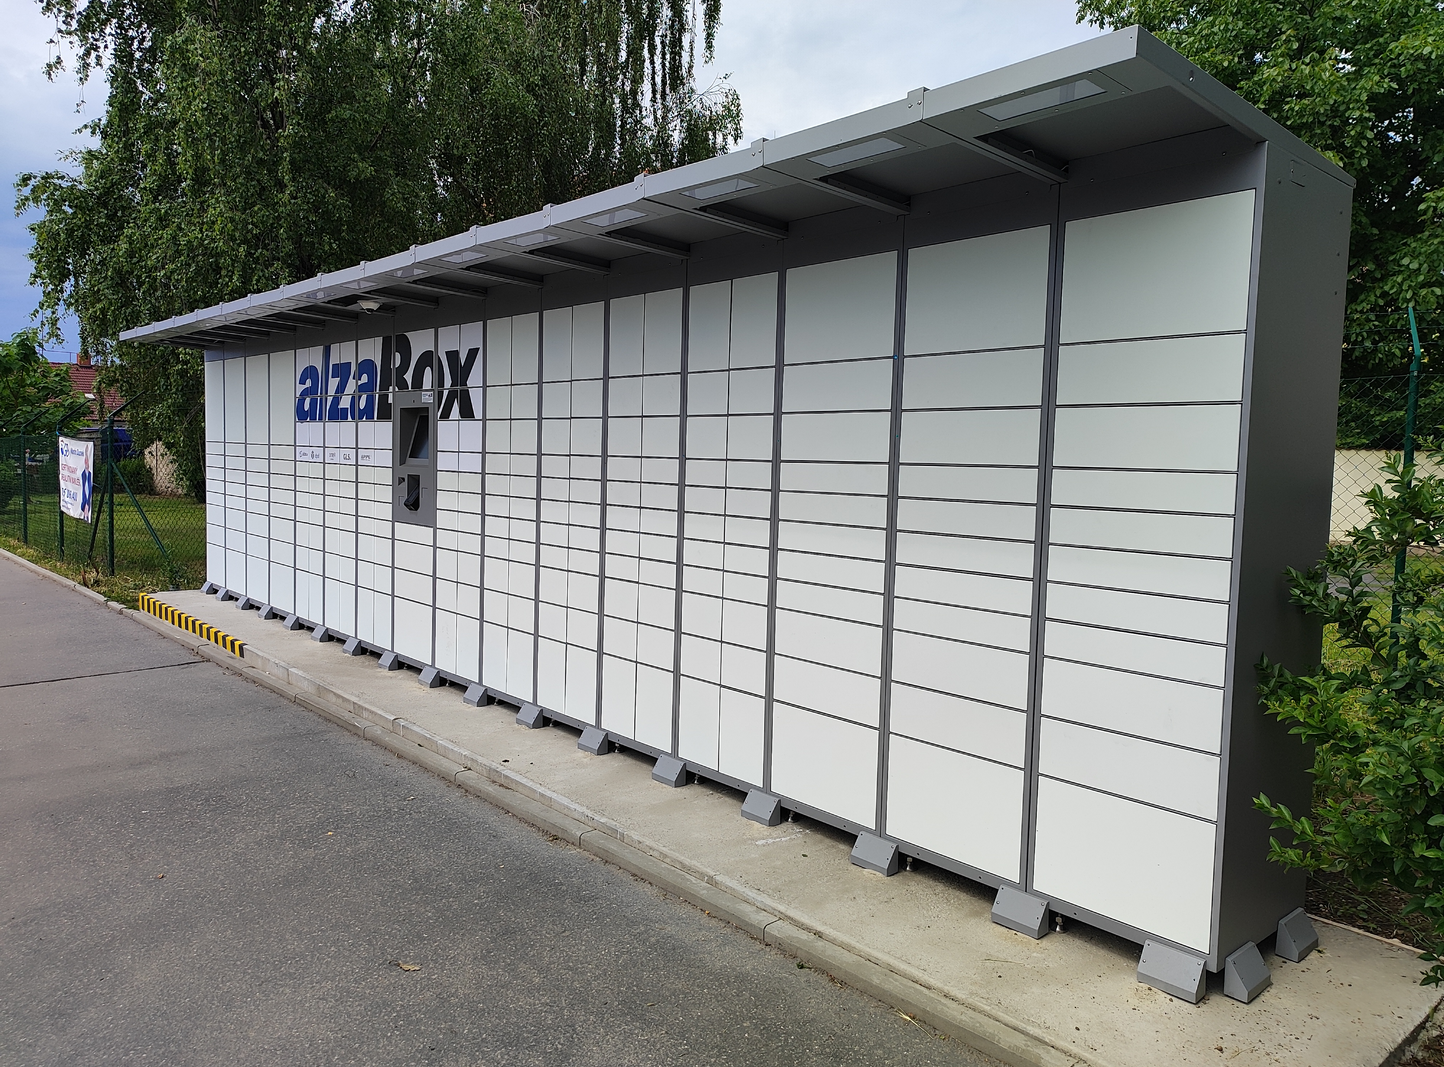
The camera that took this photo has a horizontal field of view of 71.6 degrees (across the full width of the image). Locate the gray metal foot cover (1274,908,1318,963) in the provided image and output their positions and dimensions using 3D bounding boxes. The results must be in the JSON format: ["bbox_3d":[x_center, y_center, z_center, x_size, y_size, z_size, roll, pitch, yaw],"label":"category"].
[{"bbox_3d":[1.724,1.202,2.997,0.159,0.100,0.069,-2,6,-42],"label":"gray metal foot cover"}]

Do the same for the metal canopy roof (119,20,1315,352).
[{"bbox_3d":[-1.704,-1.388,5.907,1.332,0.115,9.200,-2,6,-42],"label":"metal canopy roof"}]

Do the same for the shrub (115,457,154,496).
[{"bbox_3d":[-17.502,-1.724,29.824,1.045,1.167,1.045,-1,5,-30],"label":"shrub"}]

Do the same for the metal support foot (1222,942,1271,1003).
[{"bbox_3d":[1.456,1.212,2.772,0.159,0.100,0.069,-2,6,-42],"label":"metal support foot"}]

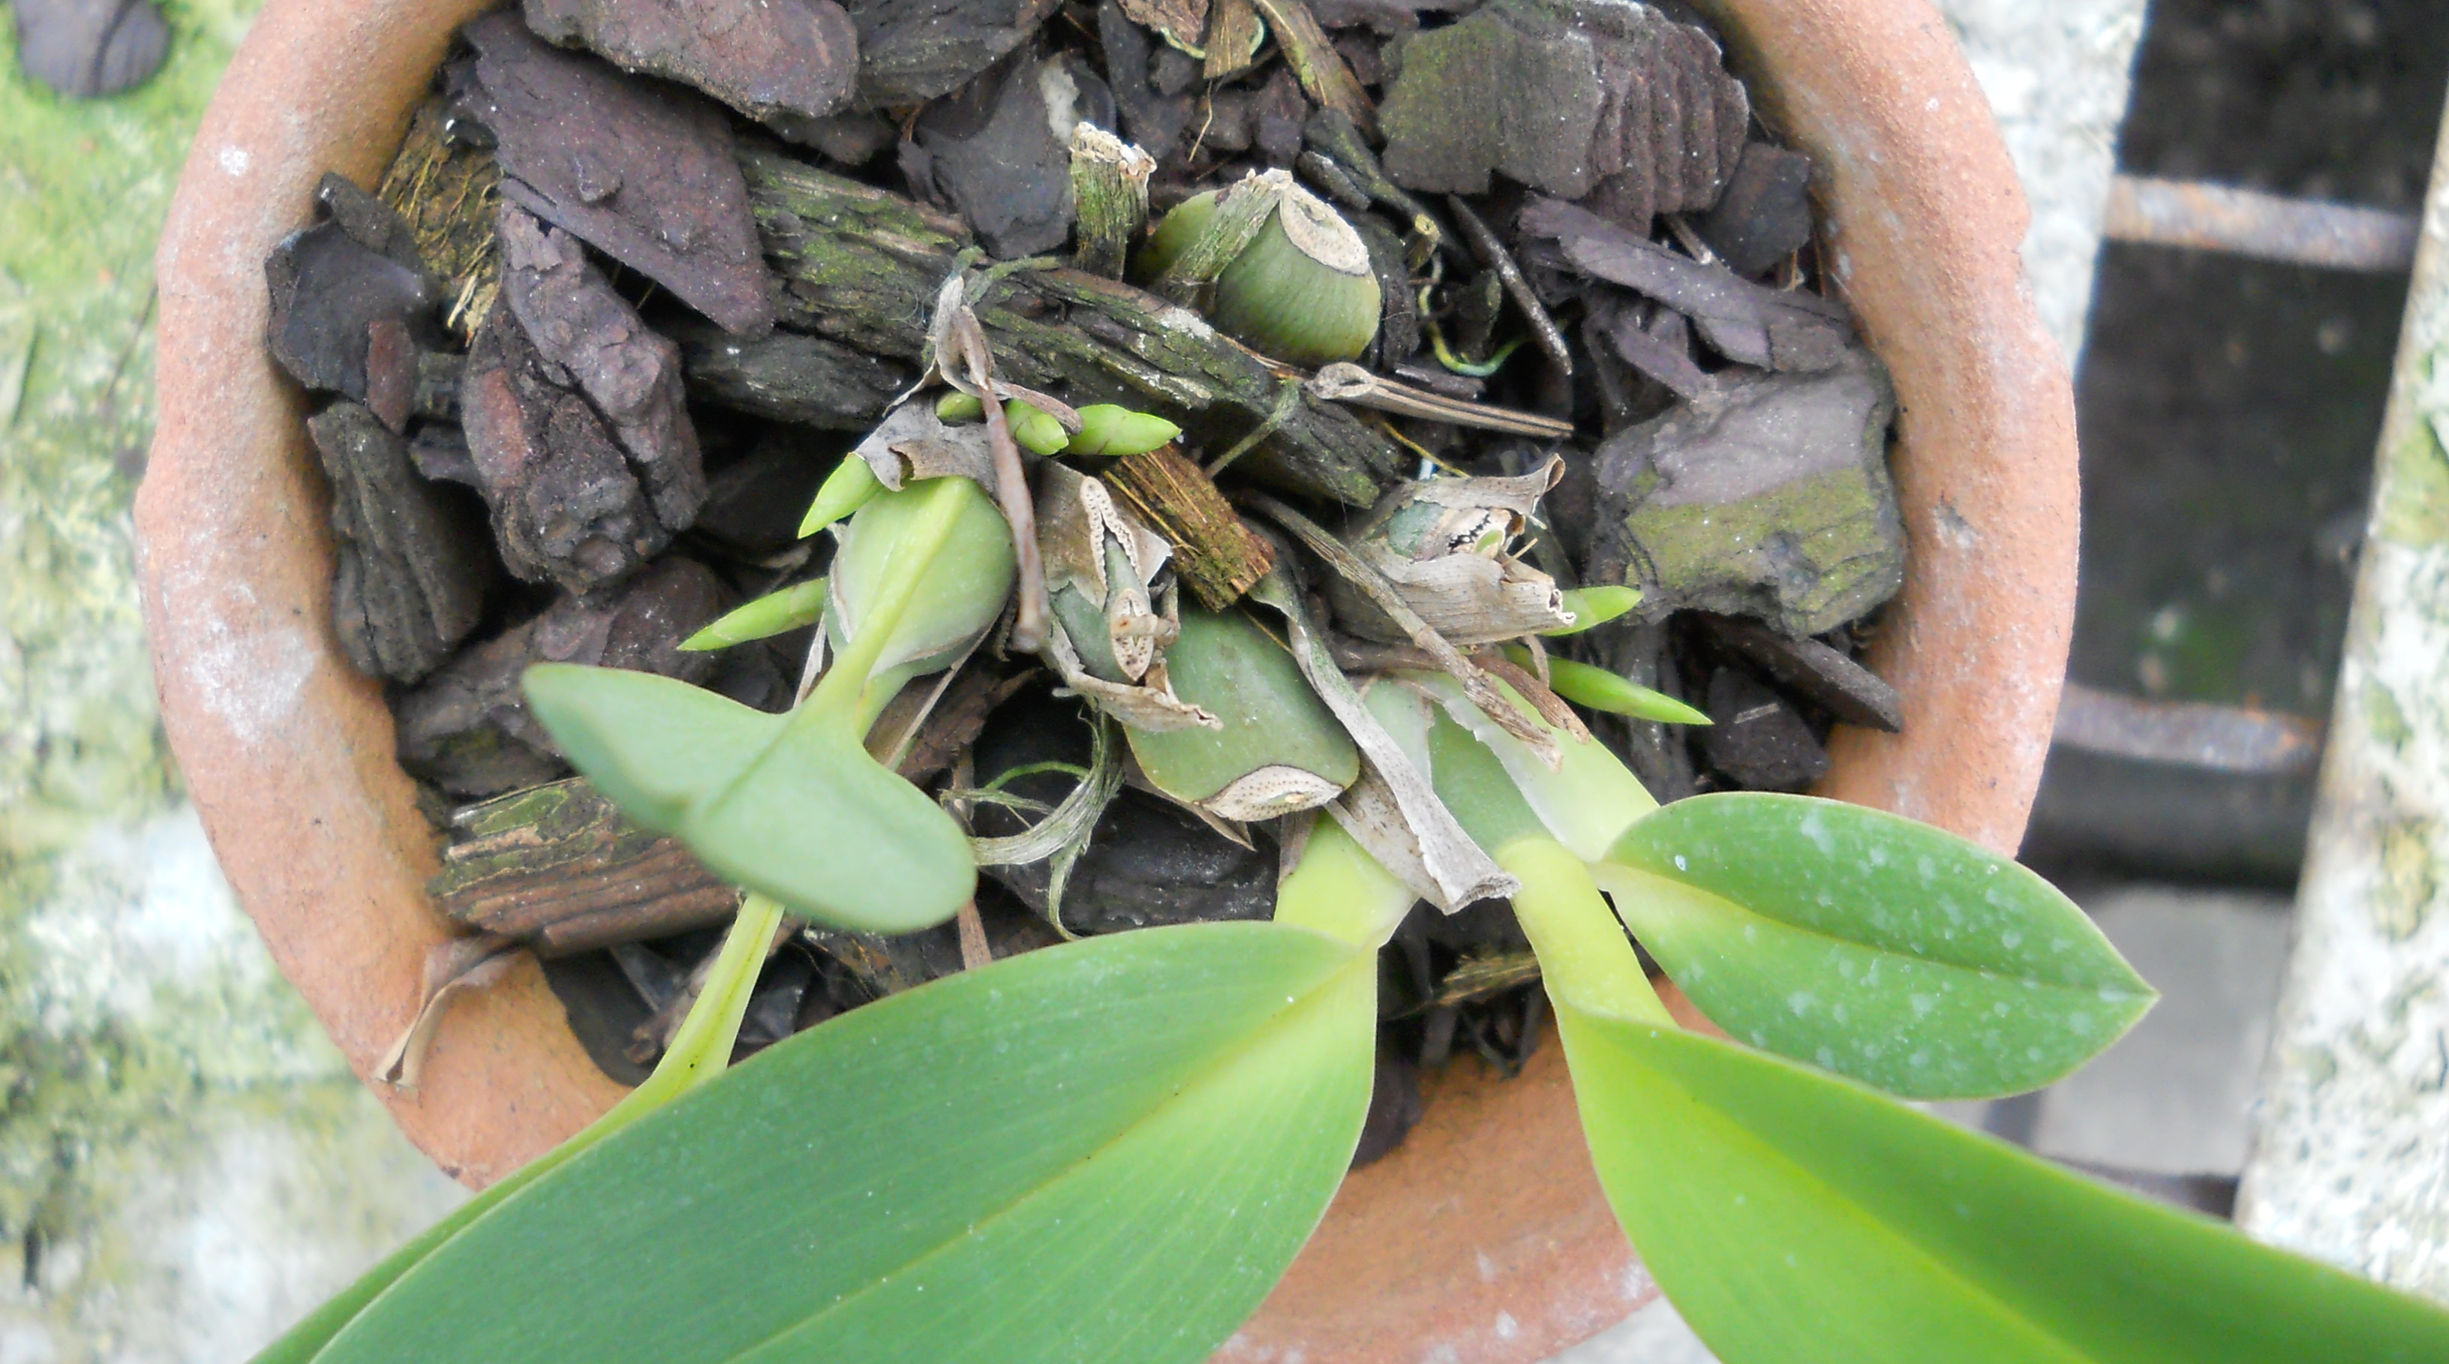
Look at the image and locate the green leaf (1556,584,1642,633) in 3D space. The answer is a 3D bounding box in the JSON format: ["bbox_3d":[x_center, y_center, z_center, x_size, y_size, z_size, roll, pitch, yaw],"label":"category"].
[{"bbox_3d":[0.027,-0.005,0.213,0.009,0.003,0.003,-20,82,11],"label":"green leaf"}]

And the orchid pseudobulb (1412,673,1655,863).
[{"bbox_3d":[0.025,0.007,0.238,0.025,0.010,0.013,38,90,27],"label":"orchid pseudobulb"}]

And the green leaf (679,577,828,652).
[{"bbox_3d":[-0.035,-0.005,0.215,0.012,0.003,0.003,-22,83,-9],"label":"green leaf"}]

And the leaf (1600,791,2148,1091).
[{"bbox_3d":[0.044,0.017,0.195,0.040,0.005,0.018,13,81,22],"label":"leaf"}]

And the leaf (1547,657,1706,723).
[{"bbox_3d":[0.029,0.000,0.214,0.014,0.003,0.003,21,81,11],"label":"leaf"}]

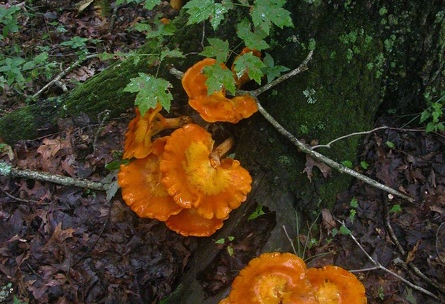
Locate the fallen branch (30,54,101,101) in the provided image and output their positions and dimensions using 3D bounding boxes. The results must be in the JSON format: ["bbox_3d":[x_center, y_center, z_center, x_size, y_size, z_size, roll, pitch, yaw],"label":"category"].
[{"bbox_3d":[-0.467,-0.231,1.792,0.055,0.038,0.266,29,50,28],"label":"fallen branch"}]

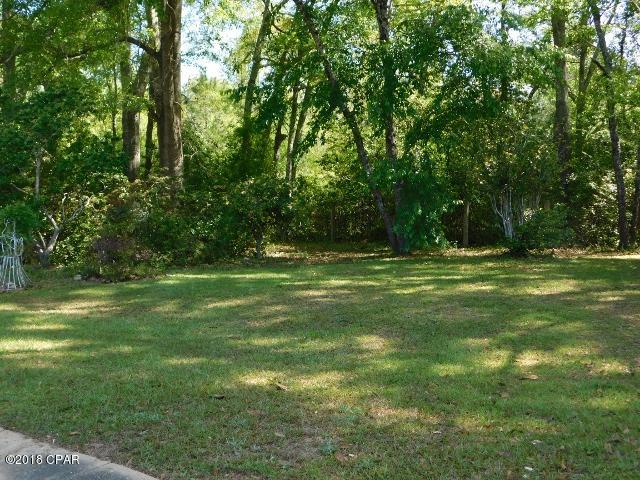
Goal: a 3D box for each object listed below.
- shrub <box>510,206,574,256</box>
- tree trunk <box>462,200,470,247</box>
[{"bbox_3d":[5.991,-0.257,20.000,1.750,1.400,1.600,0,3,0],"label":"shrub"},{"bbox_3d":[4.477,-0.504,22.600,0.190,1.400,0.190,0,3,0],"label":"tree trunk"}]

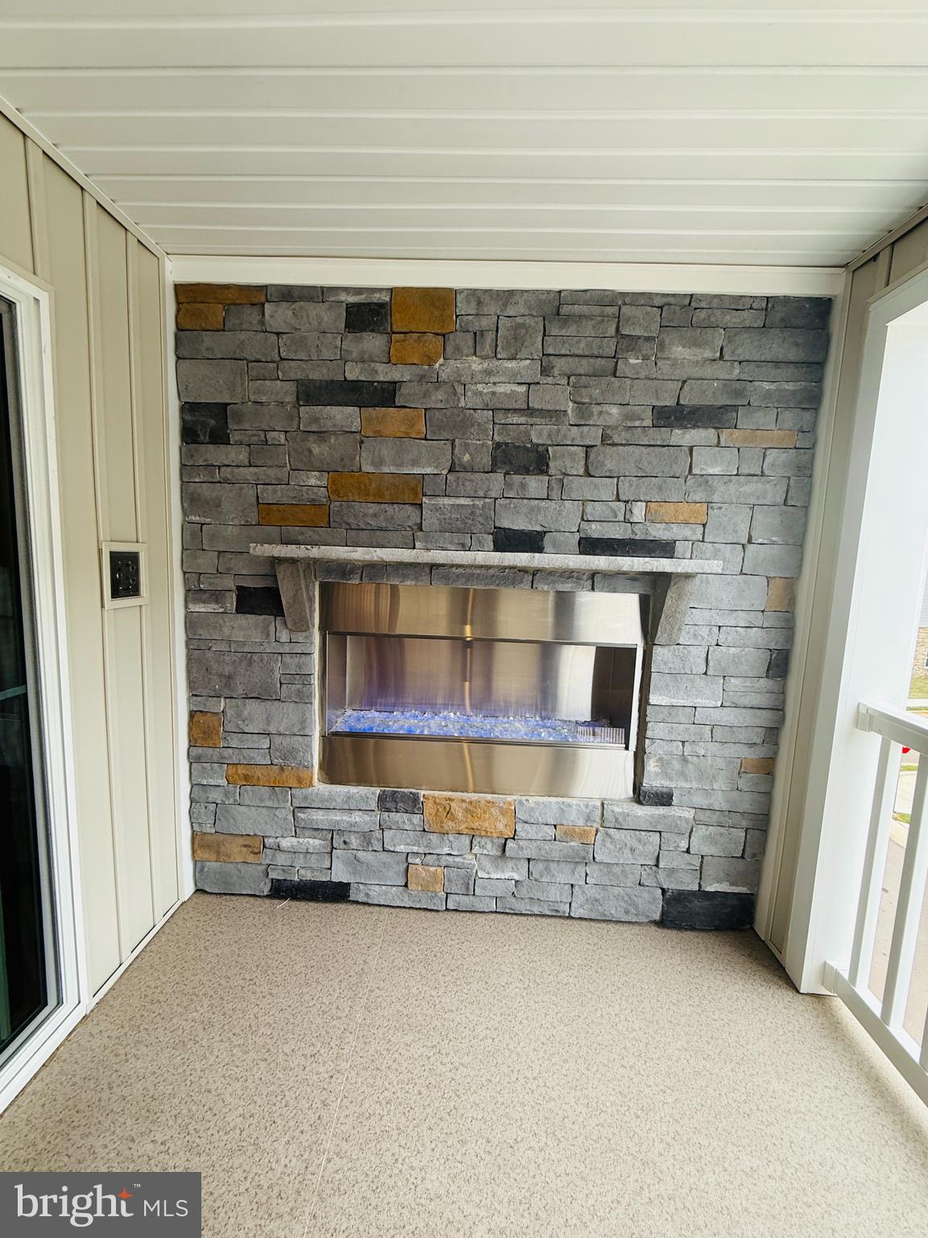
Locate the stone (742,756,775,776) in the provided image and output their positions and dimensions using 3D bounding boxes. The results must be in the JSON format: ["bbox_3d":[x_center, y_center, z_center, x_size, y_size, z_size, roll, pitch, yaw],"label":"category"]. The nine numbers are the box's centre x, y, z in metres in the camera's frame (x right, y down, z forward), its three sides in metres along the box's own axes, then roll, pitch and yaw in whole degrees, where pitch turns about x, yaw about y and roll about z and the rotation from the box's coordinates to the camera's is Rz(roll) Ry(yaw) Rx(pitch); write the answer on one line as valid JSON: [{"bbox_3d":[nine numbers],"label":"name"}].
[{"bbox_3d":[1.135,0.564,1.957,0.128,0.069,0.060,2,7,2],"label":"stone"}]

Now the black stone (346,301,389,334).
[{"bbox_3d":[-0.339,-1.066,1.791,0.157,0.099,0.060,2,7,2],"label":"black stone"}]

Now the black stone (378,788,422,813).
[{"bbox_3d":[-0.253,0.724,2.028,0.178,0.091,0.060,2,7,2],"label":"black stone"}]

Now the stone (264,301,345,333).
[{"bbox_3d":[-0.560,-1.071,1.794,0.289,0.101,0.060,2,7,2],"label":"stone"}]

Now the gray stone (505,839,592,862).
[{"bbox_3d":[0.343,0.924,2.030,0.346,0.076,0.060,2,7,2],"label":"gray stone"}]

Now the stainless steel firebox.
[{"bbox_3d":[0.059,0.259,2.107,1.234,0.800,0.360,2,7,2],"label":"stainless steel firebox"}]

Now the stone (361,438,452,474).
[{"bbox_3d":[-0.211,-0.600,1.865,0.332,0.122,0.060,2,6,2],"label":"stone"}]

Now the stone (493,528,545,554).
[{"bbox_3d":[0.201,-0.285,1.845,0.180,0.082,0.070,2,7,2],"label":"stone"}]

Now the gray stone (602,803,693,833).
[{"bbox_3d":[0.712,0.765,1.957,0.349,0.103,0.060,2,7,2],"label":"gray stone"}]

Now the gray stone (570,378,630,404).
[{"bbox_3d":[0.476,-0.800,1.779,0.205,0.086,0.070,2,7,2],"label":"gray stone"}]

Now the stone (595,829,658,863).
[{"bbox_3d":[0.639,0.894,1.997,0.244,0.128,0.060,2,6,2],"label":"stone"}]

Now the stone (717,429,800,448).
[{"bbox_3d":[1.031,-0.636,1.778,0.271,0.059,0.060,2,7,2],"label":"stone"}]

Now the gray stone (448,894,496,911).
[{"bbox_3d":[0.031,1.131,2.027,0.196,0.063,0.070,2,7,2],"label":"gray stone"}]

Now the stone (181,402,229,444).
[{"bbox_3d":[-0.948,-0.720,1.858,0.173,0.145,0.060,2,7,2],"label":"stone"}]

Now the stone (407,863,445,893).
[{"bbox_3d":[-0.148,1.028,2.016,0.148,0.110,0.070,2,7,2],"label":"stone"}]

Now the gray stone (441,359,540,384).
[{"bbox_3d":[0.091,-0.878,1.789,0.358,0.079,0.060,2,7,2],"label":"gray stone"}]

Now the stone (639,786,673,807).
[{"bbox_3d":[0.746,0.686,1.968,0.127,0.080,0.060,2,7,2],"label":"stone"}]

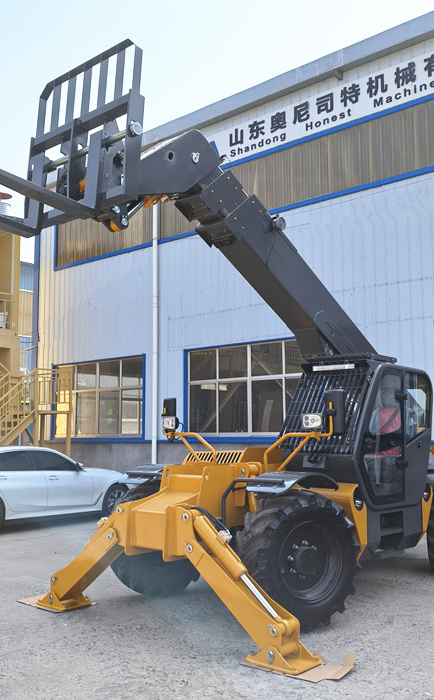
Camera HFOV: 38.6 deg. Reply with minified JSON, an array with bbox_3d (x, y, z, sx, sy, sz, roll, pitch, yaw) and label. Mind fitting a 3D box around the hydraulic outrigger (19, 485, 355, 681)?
[{"bbox_3d":[-0.447,1.913,5.680,3.140,1.220,0.680,-6,-9,38],"label":"hydraulic outrigger"}]

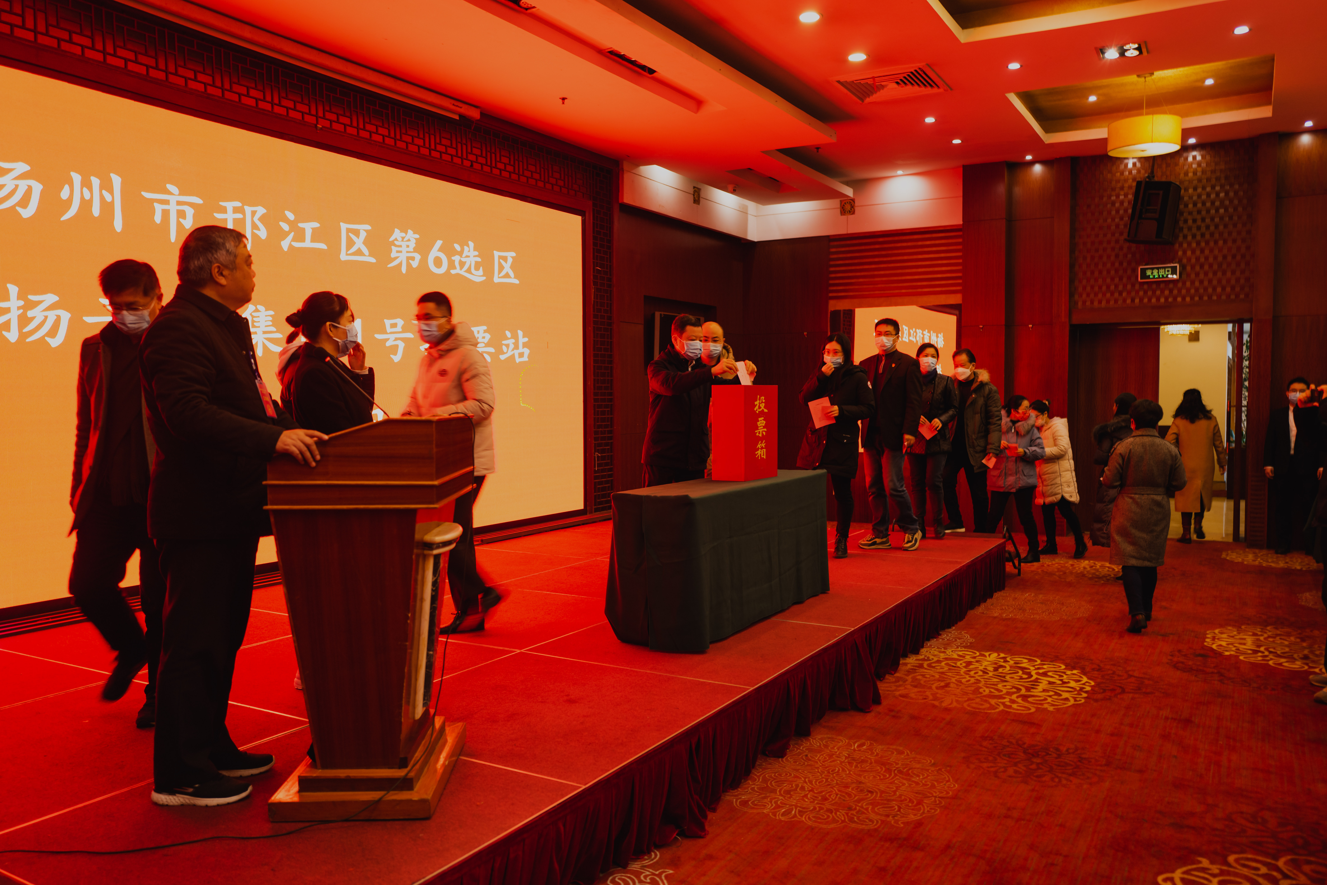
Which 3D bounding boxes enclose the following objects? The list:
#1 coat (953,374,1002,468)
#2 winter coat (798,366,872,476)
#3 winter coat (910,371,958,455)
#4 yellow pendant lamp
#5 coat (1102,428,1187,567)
[{"bbox_3d":[2.692,-0.184,8.950,0.390,0.800,0.510,-3,4,-44],"label":"coat"},{"bbox_3d":[1.274,-0.165,7.620,0.540,0.850,0.420,2,4,41],"label":"winter coat"},{"bbox_3d":[2.212,-0.244,8.520,0.480,0.710,0.360,1,3,27],"label":"winter coat"},{"bbox_3d":[4.413,-3.039,9.496,0.630,0.700,0.630,2,3,30],"label":"yellow pendant lamp"},{"bbox_3d":[3.442,0.389,7.380,0.590,0.990,0.380,1,3,20],"label":"coat"}]

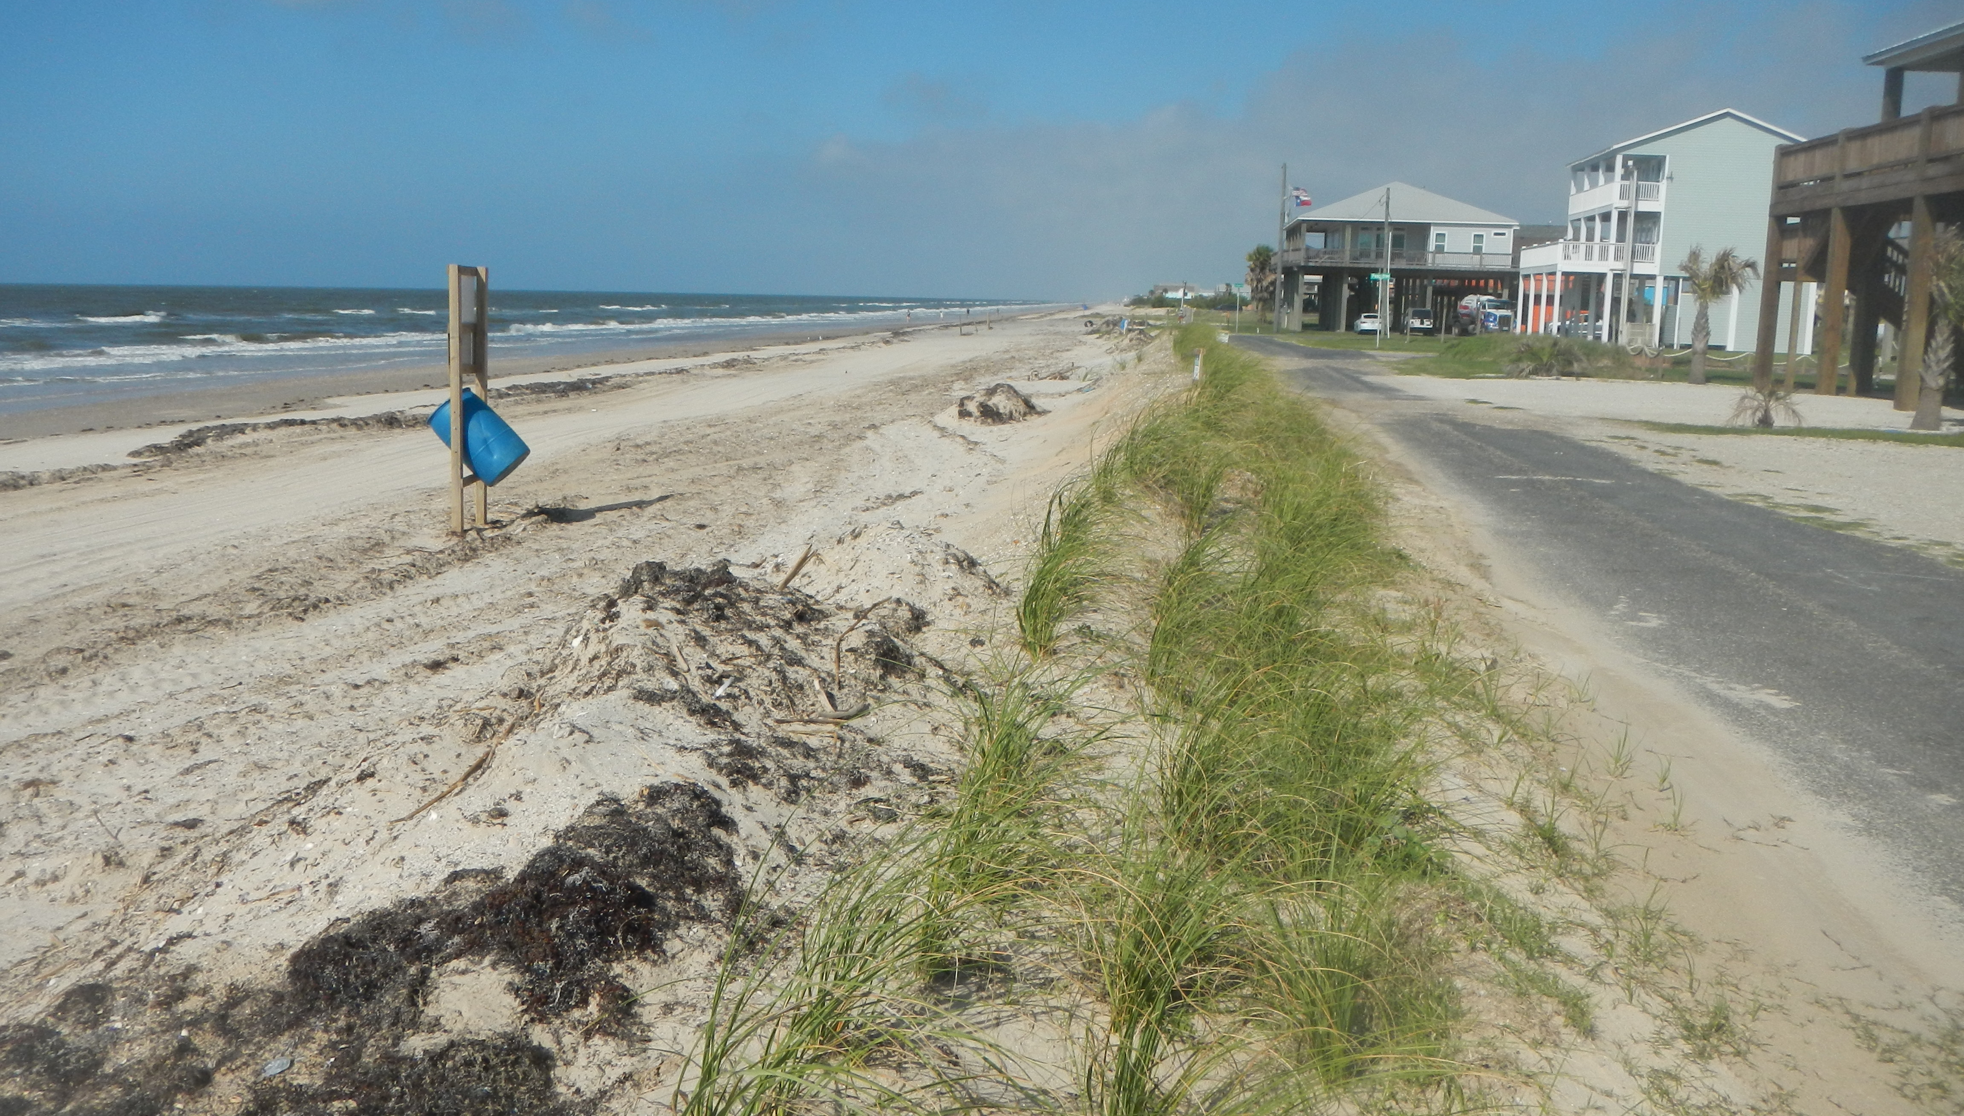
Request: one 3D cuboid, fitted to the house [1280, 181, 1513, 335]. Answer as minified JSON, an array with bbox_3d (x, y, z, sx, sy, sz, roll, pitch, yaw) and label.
[{"bbox_3d":[29.131,-21.314,112.751,14.800,10.400,13.000,2,9,5],"label":"house"}]

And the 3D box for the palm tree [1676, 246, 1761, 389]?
[{"bbox_3d":[16.672,-5.511,36.000,1.850,3.150,1.850,3,9,10],"label":"palm tree"}]

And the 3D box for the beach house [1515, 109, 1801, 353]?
[{"bbox_3d":[34.086,-16.165,78.515,12.300,11.200,10.300,3,9,9],"label":"beach house"}]

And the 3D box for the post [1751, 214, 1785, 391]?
[{"bbox_3d":[16.209,-5.266,32.710,0.300,3.600,0.300,2,9,7],"label":"post"}]

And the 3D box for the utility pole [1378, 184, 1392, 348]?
[{"bbox_3d":[23.097,-16.831,91.000,0.300,8.900,0.300,2,9,7],"label":"utility pole"}]

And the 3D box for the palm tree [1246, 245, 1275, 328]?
[{"bbox_3d":[21.972,-21.308,125.000,2.400,6.400,2.400,2,9,5],"label":"palm tree"}]

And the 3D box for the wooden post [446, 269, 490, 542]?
[{"bbox_3d":[-5.259,-1.613,16.111,0.150,2.670,0.750,2,9,4],"label":"wooden post"}]

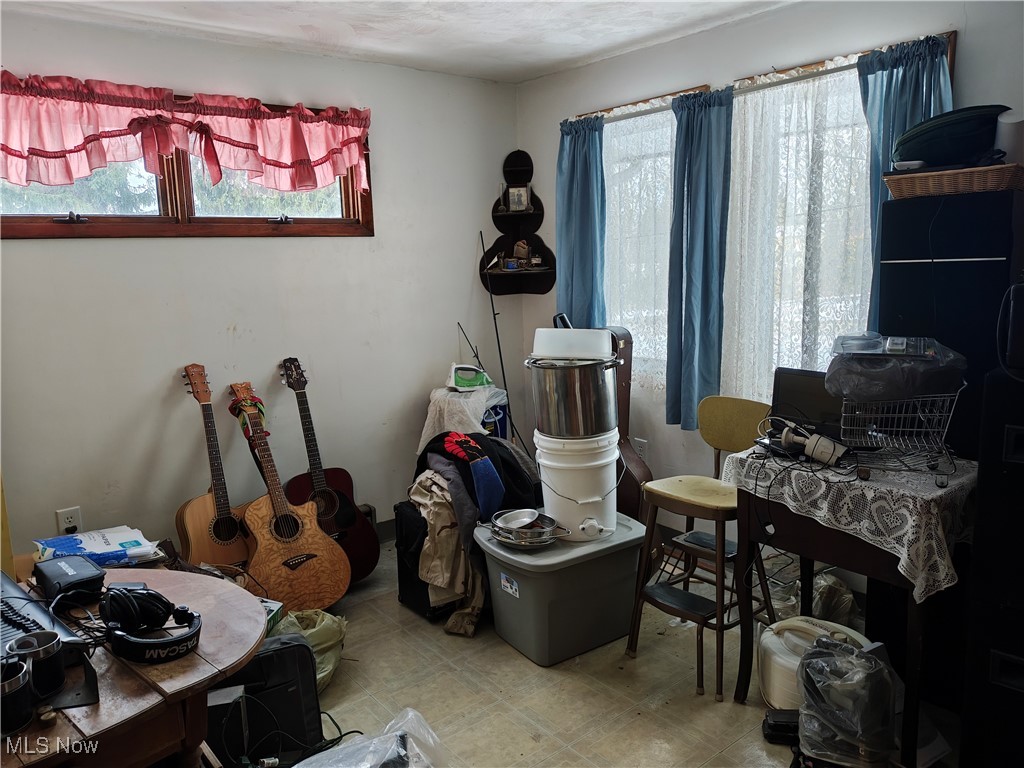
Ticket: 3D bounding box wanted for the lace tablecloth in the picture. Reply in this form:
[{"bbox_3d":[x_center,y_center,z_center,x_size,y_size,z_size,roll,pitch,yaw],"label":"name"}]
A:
[{"bbox_3d":[1.017,0.370,2.209,0.570,0.290,0.470,9,15,44],"label":"lace tablecloth"}]

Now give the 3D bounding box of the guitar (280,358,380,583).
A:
[{"bbox_3d":[-0.879,0.355,3.269,0.400,1.010,0.130,-12,-2,-27],"label":"guitar"}]

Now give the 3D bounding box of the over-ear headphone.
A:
[{"bbox_3d":[-0.672,0.435,1.382,0.170,0.085,0.190,-10,14,-41],"label":"over-ear headphone"}]

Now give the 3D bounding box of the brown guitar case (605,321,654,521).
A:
[{"bbox_3d":[0.504,0.288,3.384,0.130,1.080,0.430,-3,2,-40],"label":"brown guitar case"}]

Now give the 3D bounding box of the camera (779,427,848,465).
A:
[{"bbox_3d":[0.873,0.183,2.130,0.190,0.075,0.072,28,27,37],"label":"camera"}]

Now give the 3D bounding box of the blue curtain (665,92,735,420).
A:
[{"bbox_3d":[0.742,-0.470,2.963,0.085,1.360,0.300,-10,13,-37],"label":"blue curtain"}]

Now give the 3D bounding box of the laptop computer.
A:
[{"bbox_3d":[1.041,0.103,2.530,0.360,0.250,0.270,8,14,39],"label":"laptop computer"}]

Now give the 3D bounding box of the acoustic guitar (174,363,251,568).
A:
[{"bbox_3d":[-1.212,0.413,3.008,0.400,1.010,0.130,-7,-6,-42],"label":"acoustic guitar"}]

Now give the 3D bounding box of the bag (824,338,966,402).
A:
[{"bbox_3d":[1.037,-0.037,2.042,0.360,0.150,0.240,2,11,16],"label":"bag"}]

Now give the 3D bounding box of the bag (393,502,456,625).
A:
[{"bbox_3d":[-0.211,0.684,3.099,0.480,0.430,0.240,-9,13,-37],"label":"bag"}]

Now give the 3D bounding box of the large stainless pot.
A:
[{"bbox_3d":[0.224,0.039,2.624,0.355,0.250,0.305,2,11,20],"label":"large stainless pot"}]

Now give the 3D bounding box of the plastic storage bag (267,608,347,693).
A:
[{"bbox_3d":[-0.675,0.904,2.482,0.270,0.240,0.260,-4,11,-17],"label":"plastic storage bag"}]

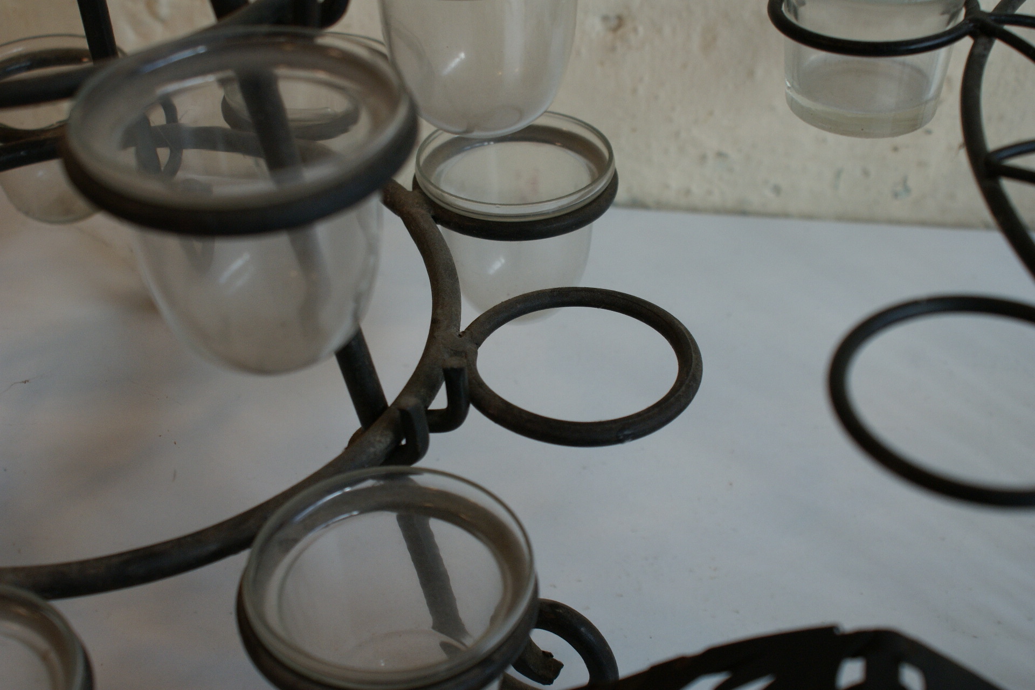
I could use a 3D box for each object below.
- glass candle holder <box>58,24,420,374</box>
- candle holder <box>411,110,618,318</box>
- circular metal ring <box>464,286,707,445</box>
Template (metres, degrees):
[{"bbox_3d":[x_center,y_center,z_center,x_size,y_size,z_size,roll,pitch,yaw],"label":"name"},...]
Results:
[{"bbox_3d":[-0.055,-0.025,0.277,0.069,0.064,0.069,-1,39,0],"label":"glass candle holder"},{"bbox_3d":[0.000,-0.038,0.457,0.067,0.065,0.067,-1,38,0],"label":"candle holder"},{"bbox_3d":[0.018,0.004,0.372,0.070,0.006,0.070,0,38,0],"label":"circular metal ring"}]

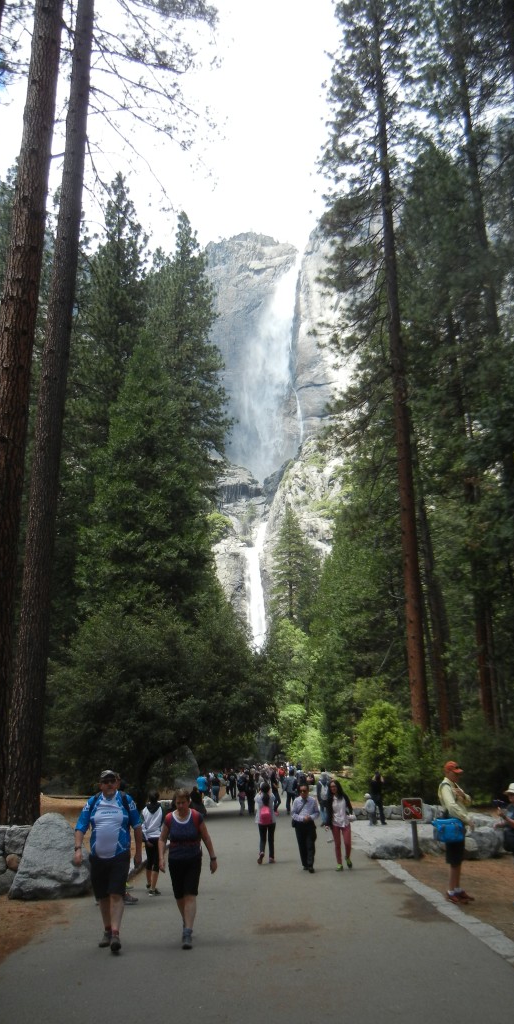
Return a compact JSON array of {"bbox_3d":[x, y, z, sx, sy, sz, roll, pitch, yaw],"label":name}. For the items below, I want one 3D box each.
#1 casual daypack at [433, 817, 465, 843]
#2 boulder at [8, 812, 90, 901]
[{"bbox_3d":[2.690,4.437,12.401,0.400,0.330,0.200,1,-17,-4],"label":"casual daypack"},{"bbox_3d":[-3.106,5.156,13.284,1.170,1.150,0.850,3,-17,-9],"label":"boulder"}]

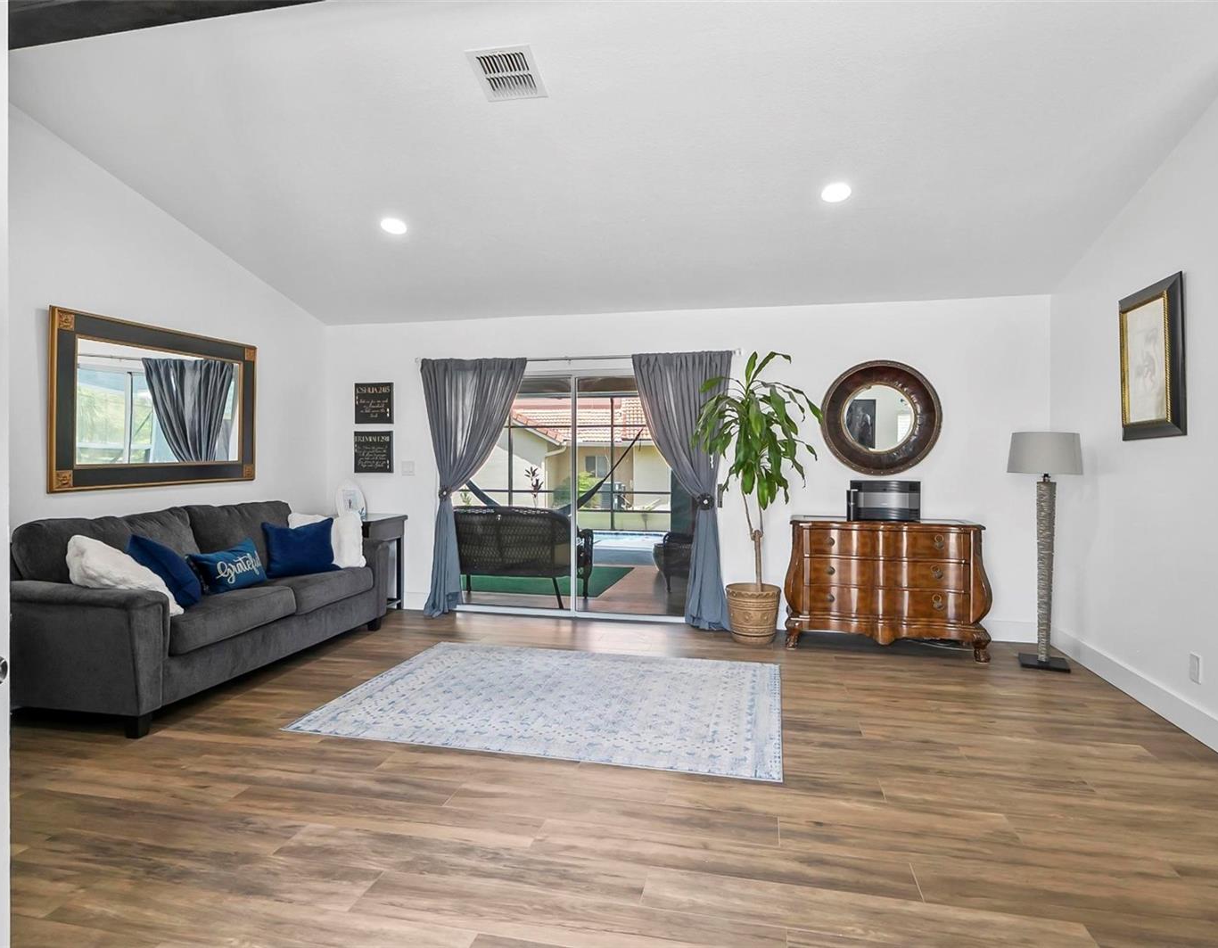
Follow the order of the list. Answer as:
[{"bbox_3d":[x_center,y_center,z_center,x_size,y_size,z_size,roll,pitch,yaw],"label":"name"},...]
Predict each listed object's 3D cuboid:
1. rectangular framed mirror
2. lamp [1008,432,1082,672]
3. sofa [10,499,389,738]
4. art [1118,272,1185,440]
[{"bbox_3d":[-2.854,-0.421,4.364,0.050,1.010,1.500,0,1,13],"label":"rectangular framed mirror"},{"bbox_3d":[2.744,0.474,4.244,0.410,1.475,0.410,0,2,12],"label":"lamp"},{"bbox_3d":[-2.352,0.706,4.113,0.980,0.965,2.120,0,1,13],"label":"sofa"},{"bbox_3d":[2.743,-0.559,3.390,0.033,0.770,0.545,0,1,13],"label":"art"}]

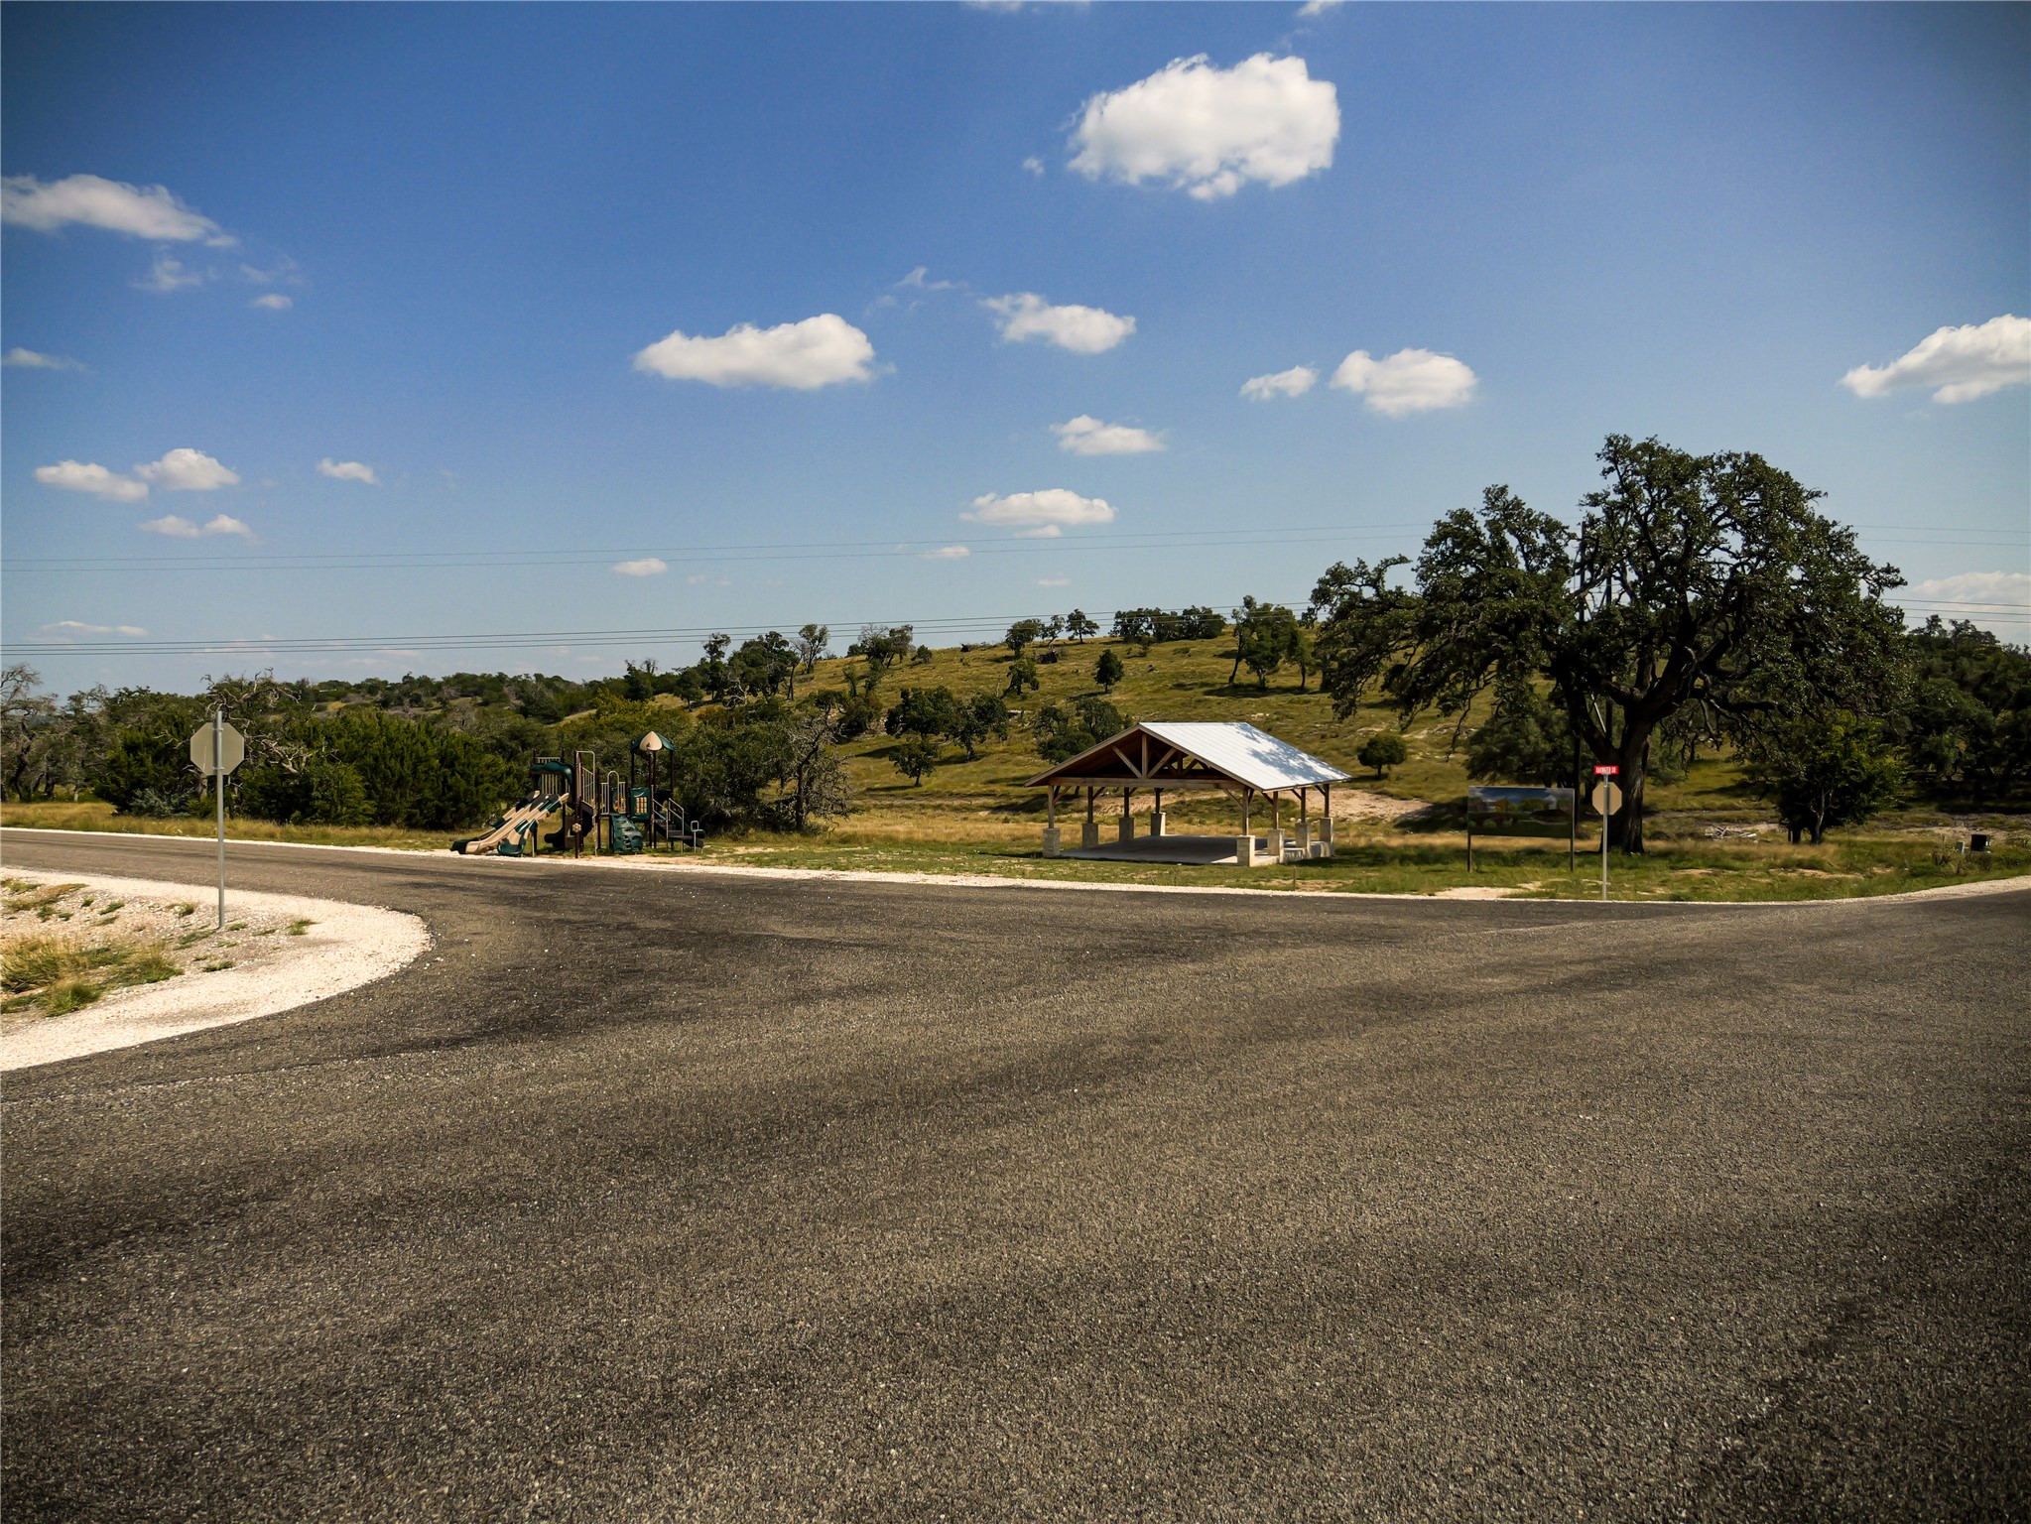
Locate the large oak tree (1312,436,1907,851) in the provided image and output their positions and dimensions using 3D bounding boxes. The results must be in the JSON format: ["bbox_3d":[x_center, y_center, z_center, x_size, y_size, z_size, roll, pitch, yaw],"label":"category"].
[{"bbox_3d":[20.427,-4.182,50.300,19.400,14.940,18.500,1,2,22],"label":"large oak tree"}]

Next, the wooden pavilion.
[{"bbox_3d":[6.893,0.916,52.914,8.730,4.750,11.460,1,2,28],"label":"wooden pavilion"}]

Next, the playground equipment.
[{"bbox_3d":[-14.400,0.969,46.400,7.900,3.950,5.200,-1,2,-17],"label":"playground equipment"}]

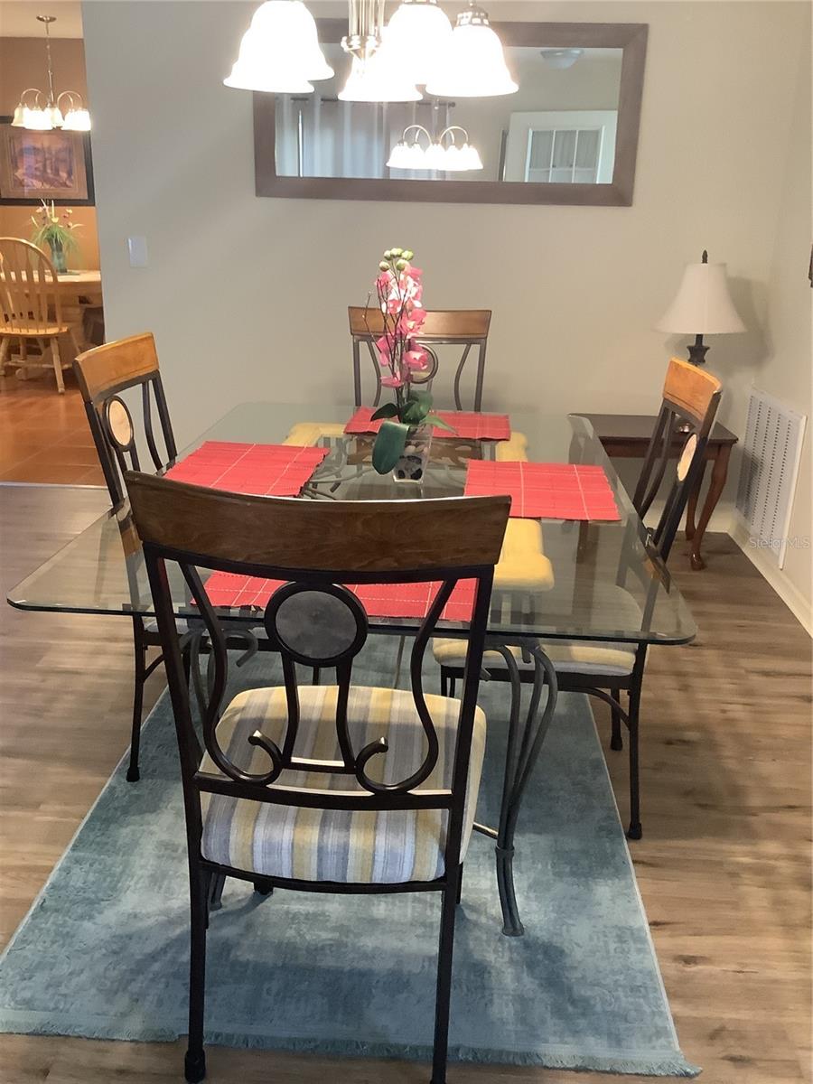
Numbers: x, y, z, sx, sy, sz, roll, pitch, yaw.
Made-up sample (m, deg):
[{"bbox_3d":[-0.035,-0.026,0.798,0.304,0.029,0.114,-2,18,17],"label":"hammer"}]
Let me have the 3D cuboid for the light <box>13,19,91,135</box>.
[{"bbox_3d":[-2.456,-3.232,6.708,0.600,0.710,0.600,2,19,3],"label":"light"}]

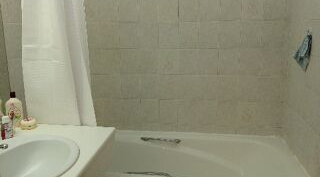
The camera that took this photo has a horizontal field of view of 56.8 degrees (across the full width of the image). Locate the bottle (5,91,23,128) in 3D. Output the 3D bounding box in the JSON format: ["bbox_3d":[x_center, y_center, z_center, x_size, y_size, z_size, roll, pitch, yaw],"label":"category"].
[{"bbox_3d":[-0.774,0.110,1.565,0.081,0.189,0.050,-7,13,-27],"label":"bottle"}]

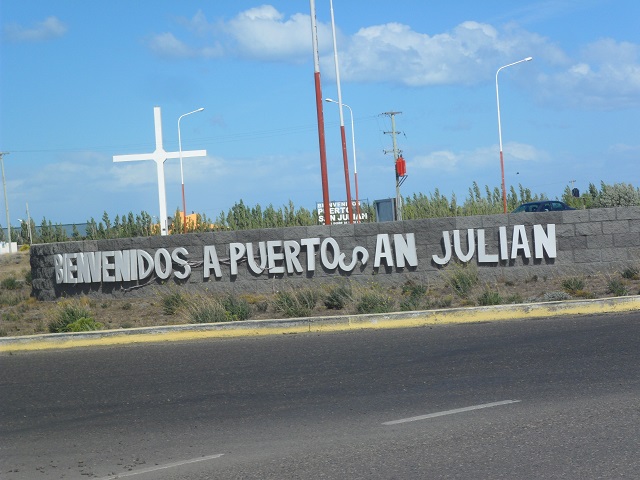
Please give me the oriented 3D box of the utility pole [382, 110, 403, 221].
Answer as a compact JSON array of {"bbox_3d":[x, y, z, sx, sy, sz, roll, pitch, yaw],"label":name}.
[{"bbox_3d":[5.300,-3.900,138.000,1.450,9.800,1.100,-3,0,0],"label":"utility pole"}]

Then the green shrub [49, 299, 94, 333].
[{"bbox_3d":[-3.460,1.051,27.800,0.628,0.459,0.576,-3,0,0],"label":"green shrub"}]

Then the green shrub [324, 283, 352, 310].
[{"bbox_3d":[0.265,0.809,28.600,0.393,0.389,0.361,-3,0,0],"label":"green shrub"}]

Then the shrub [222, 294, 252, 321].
[{"bbox_3d":[-1.157,0.947,28.000,0.412,0.354,0.379,-3,0,0],"label":"shrub"}]

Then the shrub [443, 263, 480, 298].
[{"bbox_3d":[2.041,0.588,29.000,0.512,0.507,0.444,-3,0,0],"label":"shrub"}]

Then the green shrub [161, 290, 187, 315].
[{"bbox_3d":[-2.150,0.917,29.300,0.374,0.342,0.343,-3,0,0],"label":"green shrub"}]

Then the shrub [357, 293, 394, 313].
[{"bbox_3d":[0.781,0.894,28.100,0.524,0.300,0.481,-3,0,0],"label":"shrub"}]

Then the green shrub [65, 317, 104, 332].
[{"bbox_3d":[-3.255,1.168,27.600,0.542,0.214,0.498,-3,0,0],"label":"green shrub"}]

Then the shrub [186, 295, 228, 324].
[{"bbox_3d":[-1.586,0.971,27.900,0.603,0.352,0.553,-3,0,0],"label":"shrub"}]

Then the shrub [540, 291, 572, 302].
[{"bbox_3d":[3.376,0.806,28.500,0.448,0.166,0.411,-3,0,0],"label":"shrub"}]

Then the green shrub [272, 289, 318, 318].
[{"bbox_3d":[-0.345,0.894,28.100,0.634,0.409,0.583,-3,0,0],"label":"green shrub"}]

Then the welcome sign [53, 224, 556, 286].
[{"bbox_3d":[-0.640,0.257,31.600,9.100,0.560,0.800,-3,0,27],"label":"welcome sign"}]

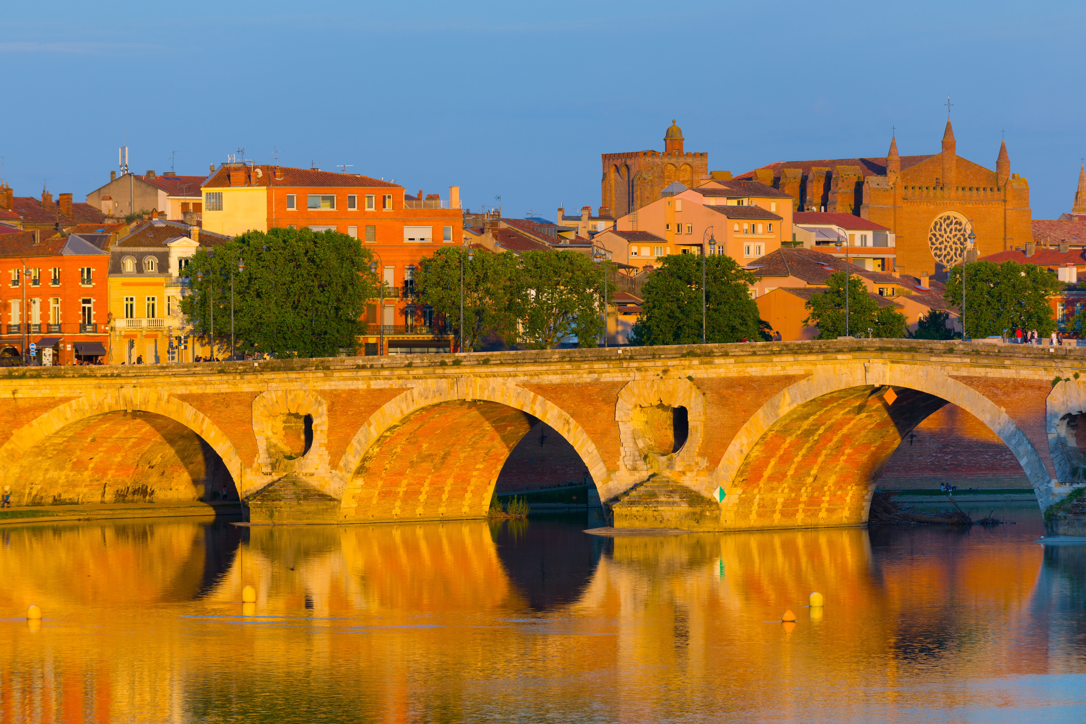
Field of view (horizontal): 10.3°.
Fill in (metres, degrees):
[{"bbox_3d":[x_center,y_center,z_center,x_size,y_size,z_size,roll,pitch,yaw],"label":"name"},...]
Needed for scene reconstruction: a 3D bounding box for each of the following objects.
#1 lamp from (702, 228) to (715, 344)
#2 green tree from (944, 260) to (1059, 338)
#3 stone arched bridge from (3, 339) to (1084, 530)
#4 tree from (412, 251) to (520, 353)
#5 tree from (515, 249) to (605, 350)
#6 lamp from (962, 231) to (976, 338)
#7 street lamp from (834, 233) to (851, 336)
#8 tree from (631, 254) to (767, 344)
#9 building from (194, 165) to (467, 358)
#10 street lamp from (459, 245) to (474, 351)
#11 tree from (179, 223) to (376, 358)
[{"bbox_3d":[13.552,-5.788,491.250,0.550,10.450,1.650,0,0,39],"label":"lamp"},{"bbox_3d":[46.064,-4.298,606.000,11.590,11.870,11.500,0,0,0],"label":"green tree"},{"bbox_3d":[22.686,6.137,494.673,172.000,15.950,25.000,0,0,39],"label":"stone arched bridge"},{"bbox_3d":[-7.097,-4.628,567.000,9.810,12.280,10.500,0,0,0],"label":"tree"},{"bbox_3d":[1.733,-4.611,573.000,8.700,12.220,9.500,0,0,0],"label":"tree"},{"bbox_3d":[33.575,-5.899,475.093,0.550,10.430,1.650,0,0,39],"label":"lamp"},{"bbox_3d":[25.006,-5.860,503.723,0.550,10.560,1.650,0,0,39],"label":"street lamp"},{"bbox_3d":[14.866,-4.509,584.000,13.220,12.180,12.500,0,0,0],"label":"tree"},{"bbox_3d":[-20.564,-8.702,577.759,23.200,20.290,14.000,0,0,-15],"label":"building"},{"bbox_3d":[-6.345,-5.120,507.304,0.550,10.510,1.650,0,0,39],"label":"street lamp"},{"bbox_3d":[-24.396,-5.499,556.000,18.060,13.880,15.000,0,0,0],"label":"tree"}]

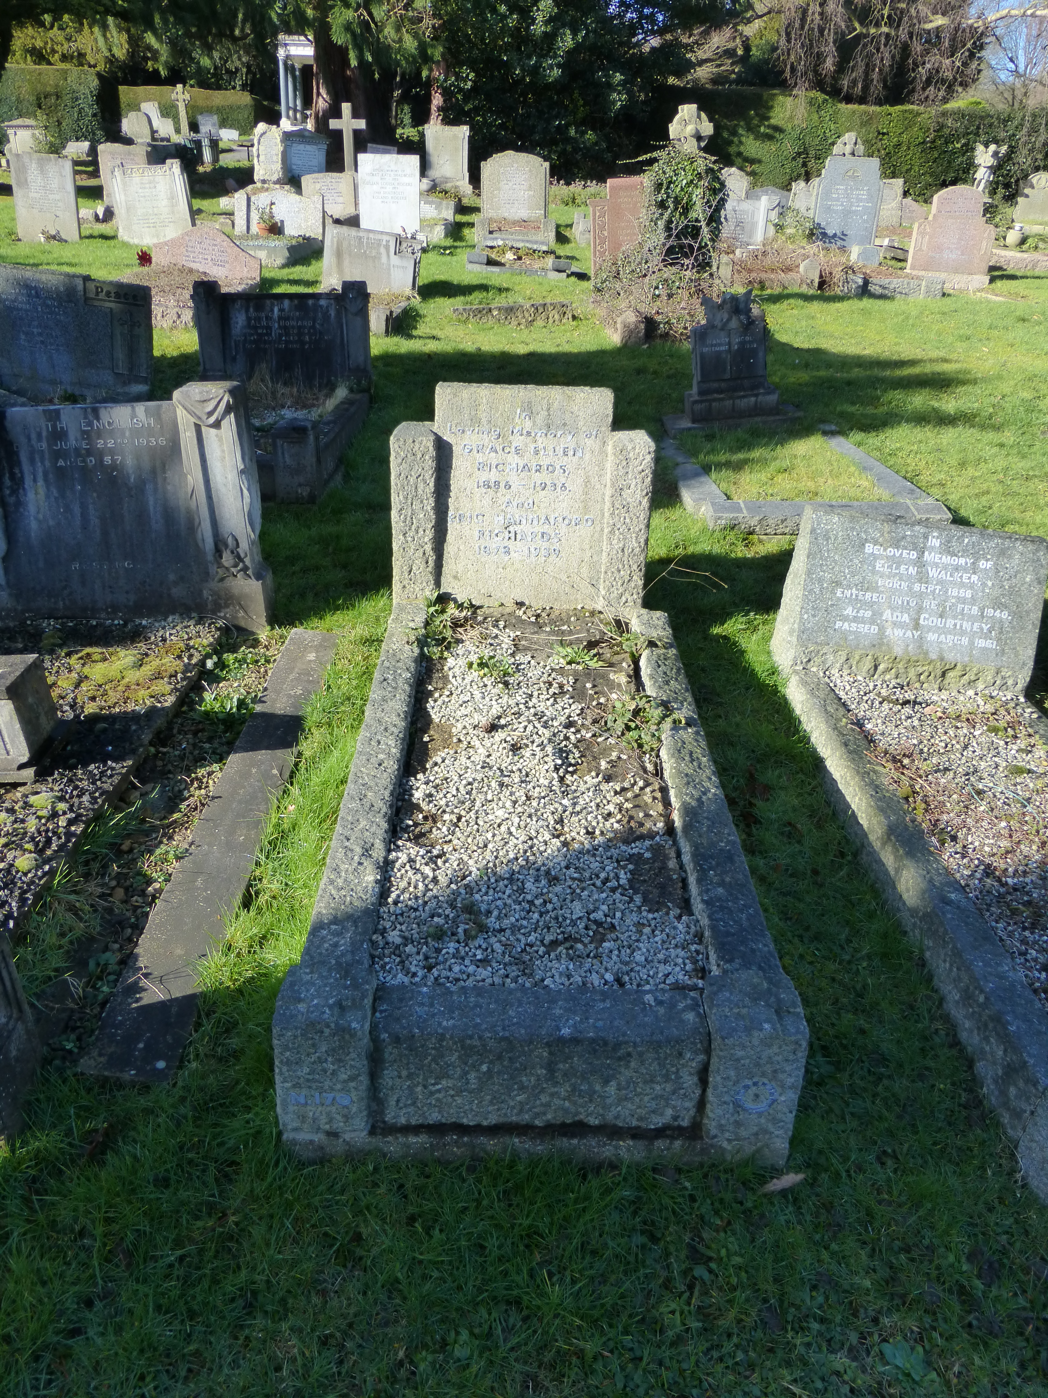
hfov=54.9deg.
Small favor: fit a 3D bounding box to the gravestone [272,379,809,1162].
[{"bbox_3d":[0.024,-0.041,2.285,0.864,0.958,1.776,1,30,-1],"label":"gravestone"}]

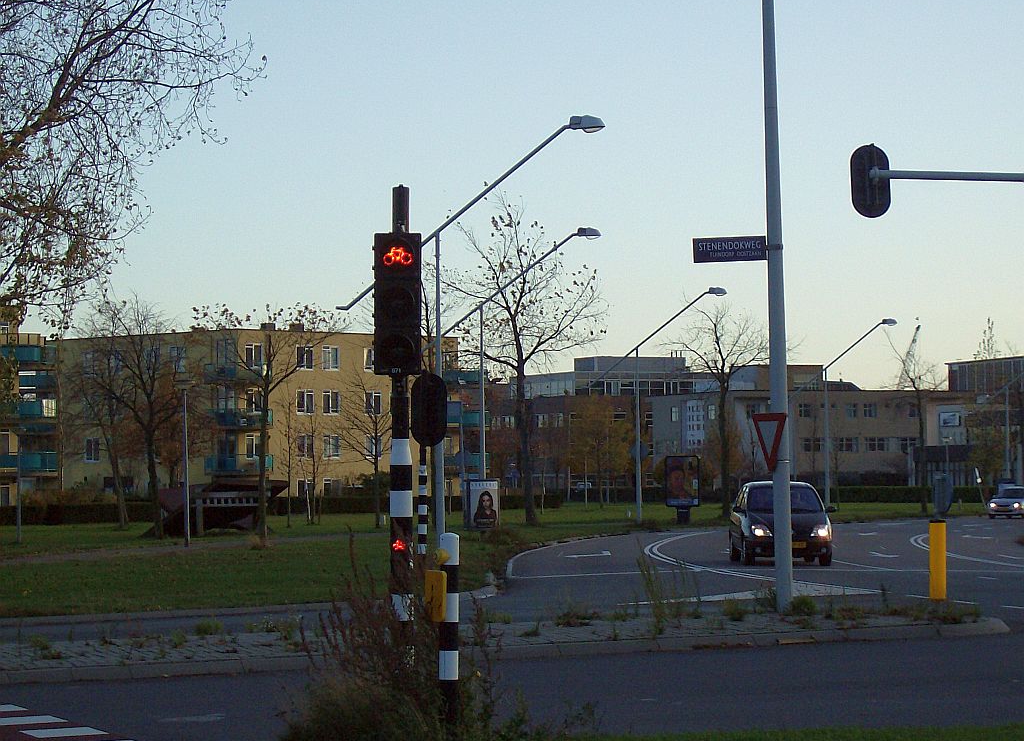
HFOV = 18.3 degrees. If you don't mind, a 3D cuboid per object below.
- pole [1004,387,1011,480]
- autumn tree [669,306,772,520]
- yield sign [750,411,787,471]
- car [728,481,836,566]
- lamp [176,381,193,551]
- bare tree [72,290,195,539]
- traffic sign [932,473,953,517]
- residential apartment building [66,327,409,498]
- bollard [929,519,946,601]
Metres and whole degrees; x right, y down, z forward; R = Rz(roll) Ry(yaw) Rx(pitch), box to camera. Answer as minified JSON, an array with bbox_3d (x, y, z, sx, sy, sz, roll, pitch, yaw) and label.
[{"bbox_3d":[27.205,4.228,175.000,0.220,6.600,0.220,-1,-2,0],"label":"pole"},{"bbox_3d":[9.157,1.689,138.000,4.800,9.300,4.800,-1,-2,0],"label":"autumn tree"},{"bbox_3d":[3.005,0.838,37.200,0.050,0.690,0.790,0,-2,-26],"label":"yield sign"},{"bbox_3d":[5.172,2.952,61.929,1.760,1.620,4.150,-1,-2,-2],"label":"car"},{"bbox_3d":[-8.136,2.295,79.500,0.430,4.200,0.430,0,-2,0],"label":"lamp"},{"bbox_3d":[-11.694,1.367,99.000,3.900,7.650,3.900,-1,-2,0],"label":"bare tree"},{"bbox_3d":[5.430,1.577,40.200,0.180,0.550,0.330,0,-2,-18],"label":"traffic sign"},{"bbox_3d":[-16.900,3.613,210.000,20.000,11.400,20.000,1,-3,-44],"label":"residential apartment building"},{"bbox_3d":[5.212,2.343,39.000,0.200,1.030,0.200,-1,-2,0],"label":"bollard"}]

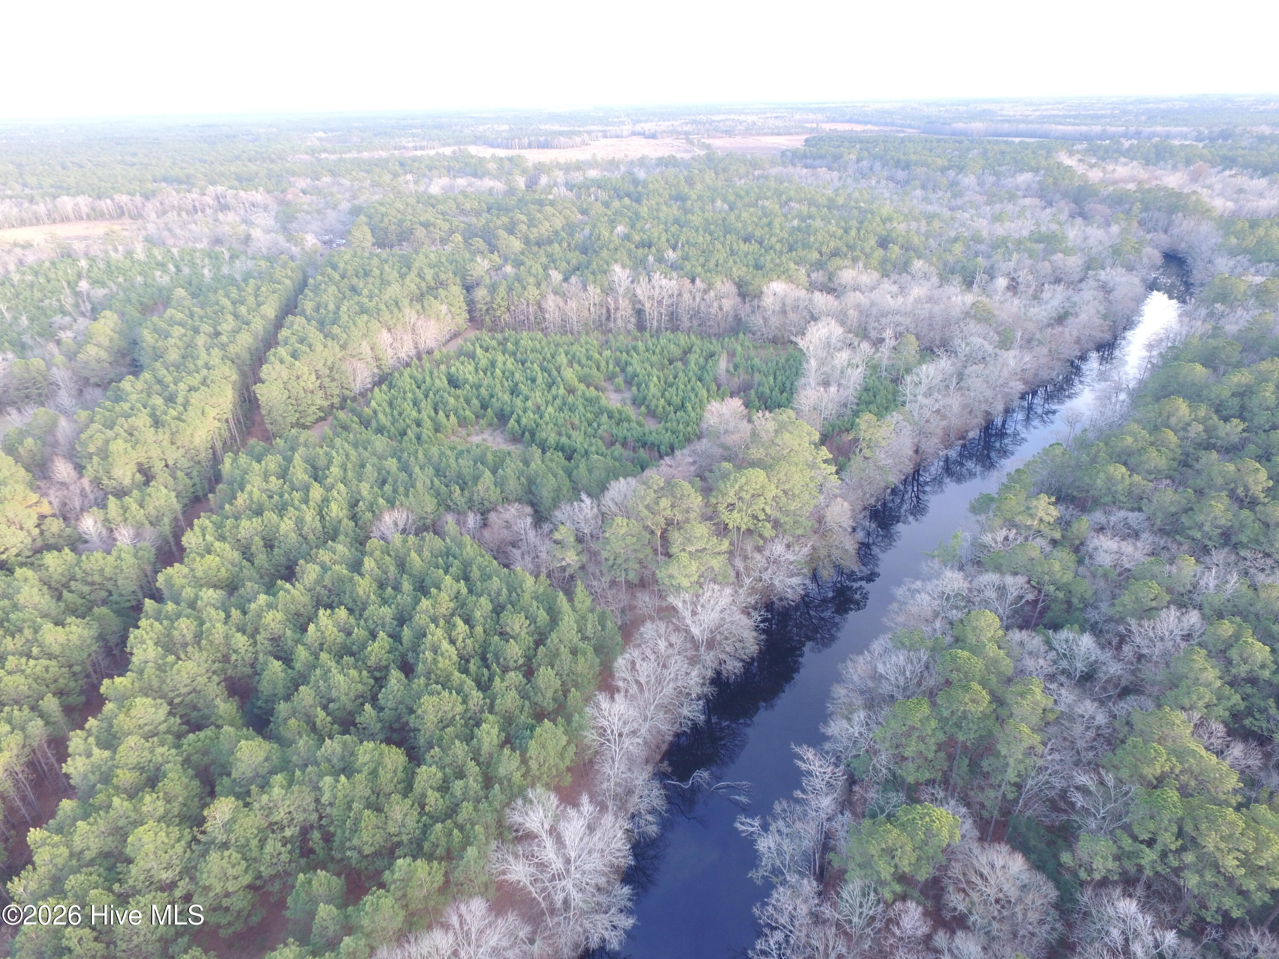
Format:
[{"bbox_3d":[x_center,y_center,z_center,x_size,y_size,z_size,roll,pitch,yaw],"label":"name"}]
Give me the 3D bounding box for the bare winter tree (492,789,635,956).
[{"bbox_3d":[-6.610,35.730,66.010,12.440,16.720,12.440,-1,27,0],"label":"bare winter tree"}]

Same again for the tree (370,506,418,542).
[{"bbox_3d":[-40.150,10.310,122.110,7.490,12.640,7.490,-1,27,0],"label":"tree"}]

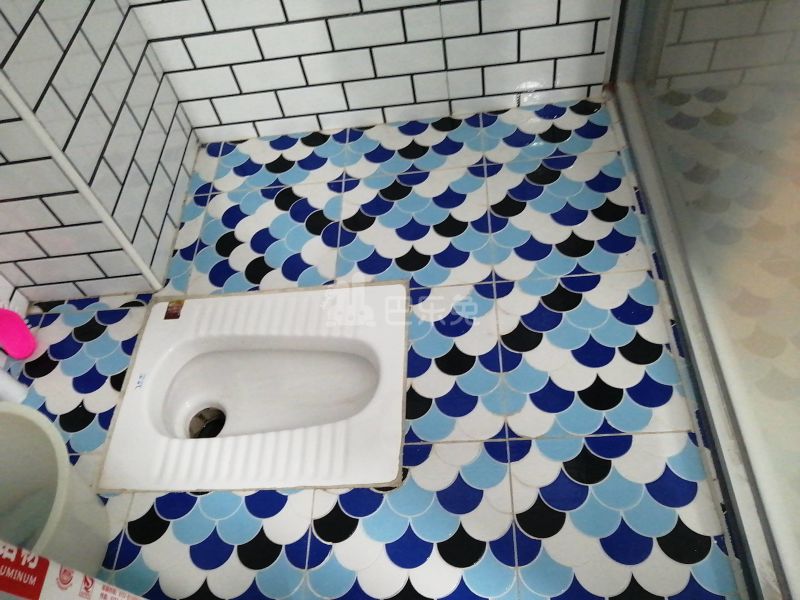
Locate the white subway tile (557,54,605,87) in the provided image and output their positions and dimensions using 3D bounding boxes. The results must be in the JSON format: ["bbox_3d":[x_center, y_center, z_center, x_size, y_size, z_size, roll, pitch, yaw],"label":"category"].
[{"bbox_3d":[0.383,-0.491,1.286,0.100,0.071,0.010,-4,55,7],"label":"white subway tile"}]

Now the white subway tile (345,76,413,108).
[{"bbox_3d":[-0.045,-0.462,1.335,0.149,0.071,0.010,-4,55,7],"label":"white subway tile"}]

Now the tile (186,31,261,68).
[{"bbox_3d":[-0.365,-0.525,1.251,0.149,0.071,0.010,-4,55,7],"label":"tile"}]

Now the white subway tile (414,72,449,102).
[{"bbox_3d":[0.068,-0.468,1.315,0.074,0.071,0.010,-4,55,7],"label":"white subway tile"}]

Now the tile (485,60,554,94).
[{"bbox_3d":[0.259,-0.488,1.309,0.150,0.071,0.009,-4,54,7],"label":"tile"}]

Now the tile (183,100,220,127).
[{"bbox_3d":[-0.457,-0.433,1.386,0.073,0.071,0.010,-4,55,7],"label":"tile"}]

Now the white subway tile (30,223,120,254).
[{"bbox_3d":[-0.575,-0.107,1.071,0.148,0.071,0.010,-4,55,7],"label":"white subway tile"}]

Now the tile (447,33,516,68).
[{"bbox_3d":[0.170,-0.520,1.248,0.149,0.071,0.010,-4,55,7],"label":"tile"}]

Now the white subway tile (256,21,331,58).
[{"bbox_3d":[-0.214,-0.532,1.226,0.148,0.071,0.010,-4,55,7],"label":"white subway tile"}]

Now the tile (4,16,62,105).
[{"bbox_3d":[-0.548,-0.357,0.893,0.009,0.071,0.150,-5,54,6],"label":"tile"}]

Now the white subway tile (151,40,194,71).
[{"bbox_3d":[-0.476,-0.517,1.264,0.072,0.071,0.010,-4,55,7],"label":"white subway tile"}]

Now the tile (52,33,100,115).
[{"bbox_3d":[-0.537,-0.372,0.994,0.010,0.071,0.148,-4,55,7],"label":"tile"}]

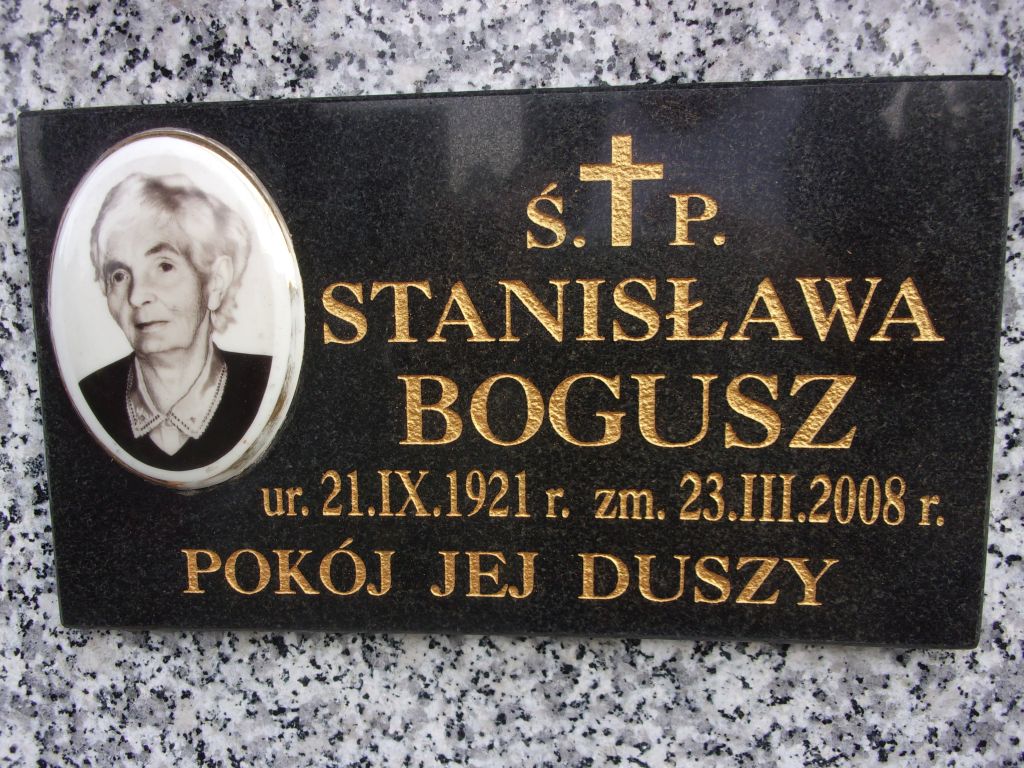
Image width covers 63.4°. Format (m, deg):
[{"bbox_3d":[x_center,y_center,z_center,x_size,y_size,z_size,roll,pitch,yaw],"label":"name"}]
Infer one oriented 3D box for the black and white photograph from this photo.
[{"bbox_3d":[-0.142,-0.030,0.344,0.110,0.150,0.013,0,7,5],"label":"black and white photograph"}]

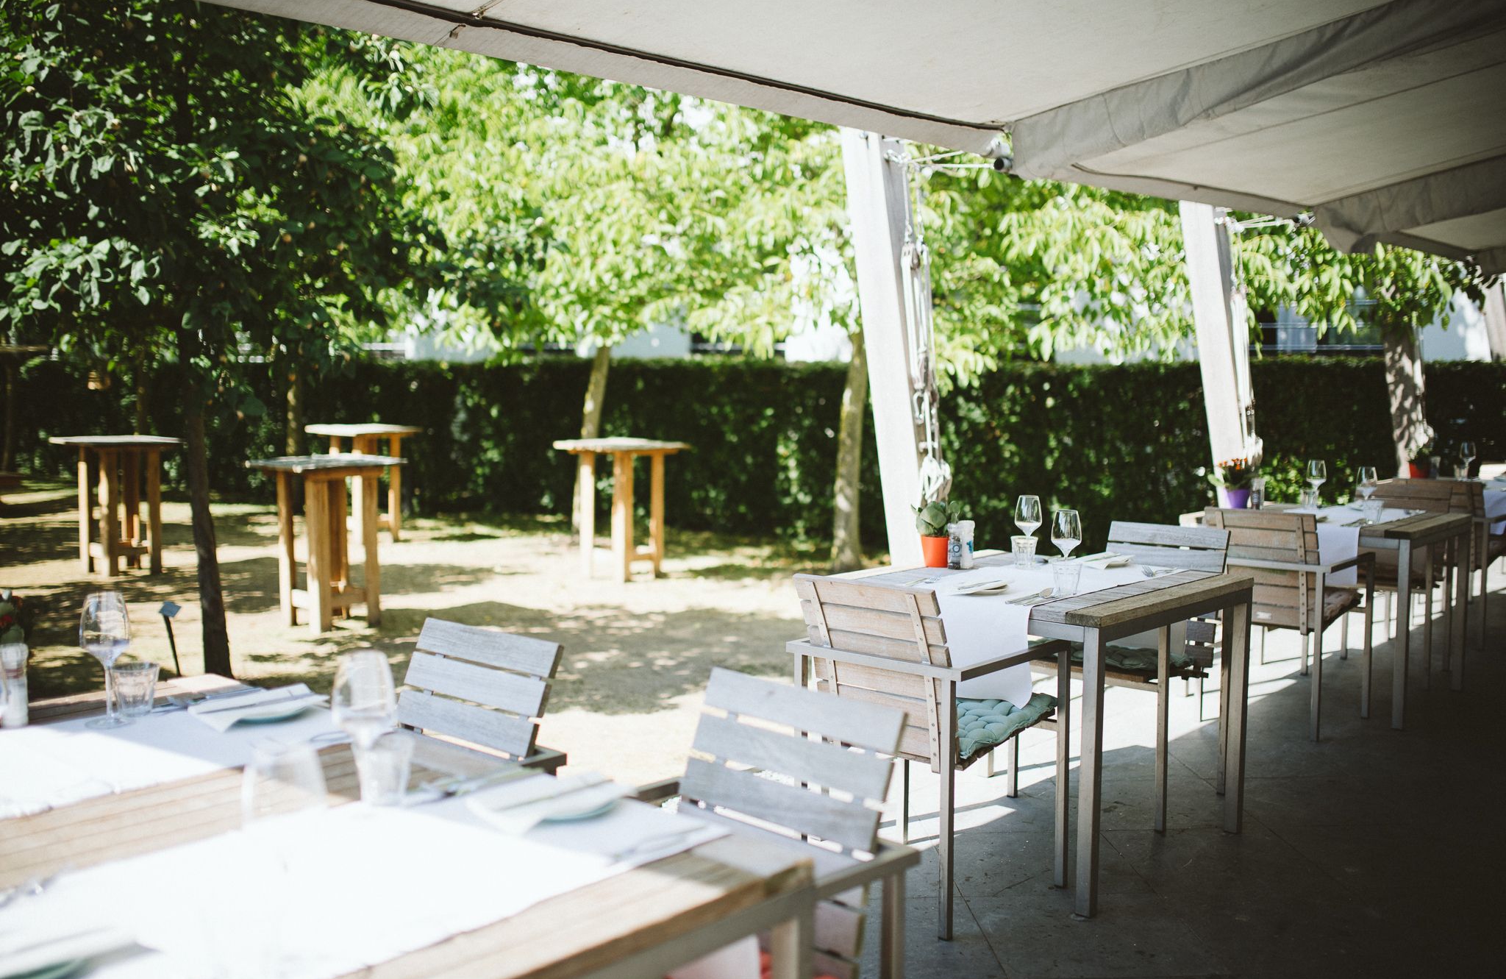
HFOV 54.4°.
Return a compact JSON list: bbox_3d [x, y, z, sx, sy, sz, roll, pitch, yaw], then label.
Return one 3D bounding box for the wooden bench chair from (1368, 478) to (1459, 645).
[{"bbox_3d":[2.838,0.411,6.555,0.520,0.830,0.580,5,7,40],"label":"wooden bench chair"}]

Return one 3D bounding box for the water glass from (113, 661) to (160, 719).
[{"bbox_3d":[-1.041,0.337,2.469,0.079,0.087,0.079,5,7,41],"label":"water glass"}]

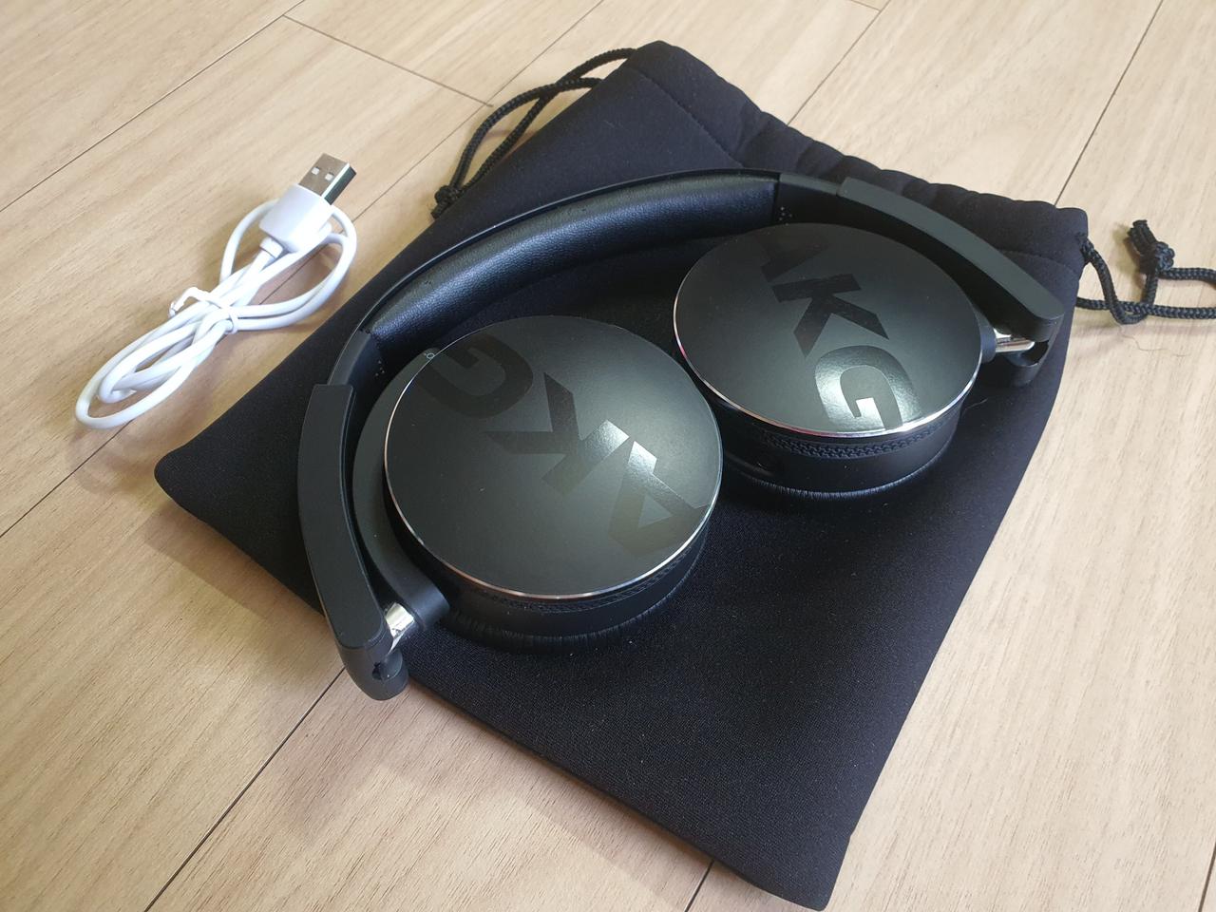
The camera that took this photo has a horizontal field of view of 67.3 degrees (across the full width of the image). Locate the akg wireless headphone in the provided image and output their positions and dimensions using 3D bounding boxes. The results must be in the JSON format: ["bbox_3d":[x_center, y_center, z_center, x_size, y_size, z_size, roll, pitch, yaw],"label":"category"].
[{"bbox_3d":[0.012,-0.026,0.247,0.203,0.031,0.099,-24,62,-17],"label":"akg wireless headphone"}]

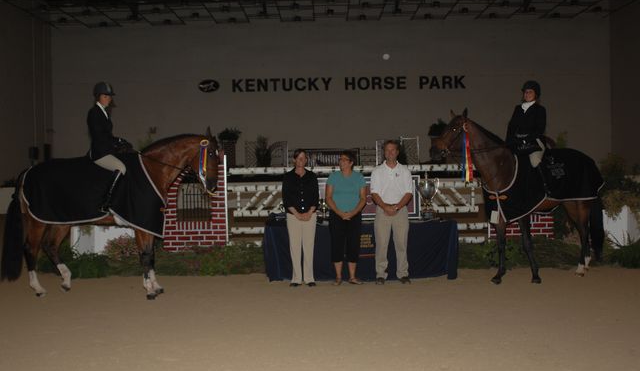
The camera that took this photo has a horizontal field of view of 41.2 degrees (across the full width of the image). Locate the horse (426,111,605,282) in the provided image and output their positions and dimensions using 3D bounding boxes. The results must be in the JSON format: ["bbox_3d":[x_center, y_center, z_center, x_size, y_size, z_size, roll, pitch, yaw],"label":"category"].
[{"bbox_3d":[2.587,0.151,10.733,2.420,2.100,0.700,-2,3,-34],"label":"horse"}]

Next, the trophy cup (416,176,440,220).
[{"bbox_3d":[1.434,0.154,11.314,0.310,0.600,0.220,-1,3,-1],"label":"trophy cup"}]

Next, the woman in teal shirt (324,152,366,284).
[{"bbox_3d":[0.308,0.399,10.603,0.500,1.670,0.340,-1,3,3],"label":"woman in teal shirt"}]

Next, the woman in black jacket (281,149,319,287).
[{"bbox_3d":[-0.264,0.399,10.532,0.460,1.690,0.320,-1,3,-1],"label":"woman in black jacket"}]

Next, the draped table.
[{"bbox_3d":[0.530,0.832,11.334,2.470,0.735,0.760,-1,3,-1],"label":"draped table"}]

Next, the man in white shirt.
[{"bbox_3d":[0.891,0.336,10.630,0.530,1.780,0.340,-1,3,2],"label":"man in white shirt"}]

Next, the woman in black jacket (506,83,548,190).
[{"bbox_3d":[2.581,-0.600,10.650,0.580,1.410,0.620,1,3,40],"label":"woman in black jacket"}]

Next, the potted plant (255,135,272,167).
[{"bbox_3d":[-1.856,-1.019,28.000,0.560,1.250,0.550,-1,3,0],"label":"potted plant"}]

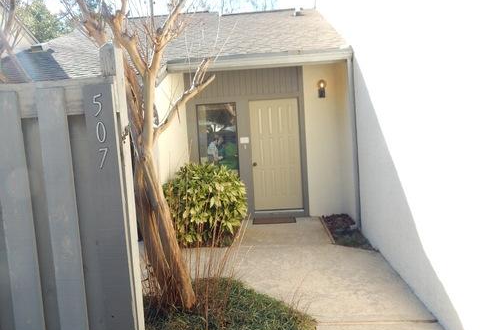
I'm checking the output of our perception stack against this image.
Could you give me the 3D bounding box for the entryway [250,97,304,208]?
[{"bbox_3d":[0.673,-0.172,7.521,0.910,2.040,0.140,-3,4,6],"label":"entryway"}]

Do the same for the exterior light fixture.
[{"bbox_3d":[1.461,-1.351,7.228,0.170,0.330,0.180,-3,4,6],"label":"exterior light fixture"}]

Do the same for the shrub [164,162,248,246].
[{"bbox_3d":[-0.499,0.549,6.392,1.250,1.200,1.150,-3,4,6],"label":"shrub"}]

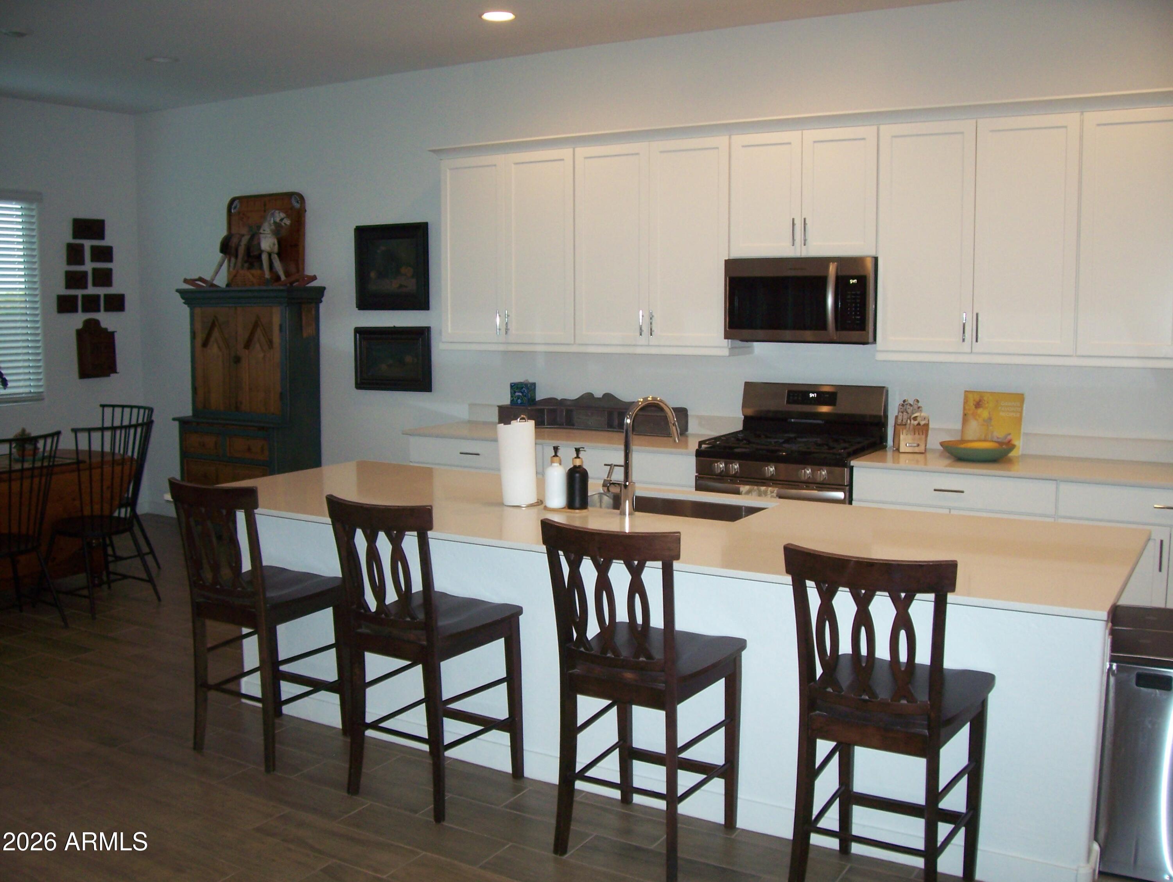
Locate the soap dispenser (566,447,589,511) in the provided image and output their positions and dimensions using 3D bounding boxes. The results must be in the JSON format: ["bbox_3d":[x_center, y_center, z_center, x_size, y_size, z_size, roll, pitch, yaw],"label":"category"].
[{"bbox_3d":[-0.029,0.123,3.941,0.076,0.216,0.073,0,7,0],"label":"soap dispenser"}]

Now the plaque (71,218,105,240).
[{"bbox_3d":[-3.562,-1.511,8.258,0.025,0.152,0.277,4,7,31],"label":"plaque"}]

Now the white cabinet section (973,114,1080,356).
[{"bbox_3d":[2.013,-0.914,5.229,0.447,1.053,0.320,4,8,30],"label":"white cabinet section"}]

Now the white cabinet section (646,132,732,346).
[{"bbox_3d":[0.598,-1.025,6.051,0.452,1.053,0.320,4,8,30],"label":"white cabinet section"}]

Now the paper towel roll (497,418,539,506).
[{"bbox_3d":[-0.237,0.074,4.093,0.125,0.296,0.125,0,7,0],"label":"paper towel roll"}]

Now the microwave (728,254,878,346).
[{"bbox_3d":[1.098,-0.698,5.706,0.760,0.419,0.440,4,7,31],"label":"microwave"}]

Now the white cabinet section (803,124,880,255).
[{"bbox_3d":[1.280,-1.201,5.627,0.379,0.600,0.320,4,8,30],"label":"white cabinet section"}]

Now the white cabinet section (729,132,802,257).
[{"bbox_3d":[0.956,-1.224,5.816,0.383,0.600,0.320,4,8,30],"label":"white cabinet section"}]

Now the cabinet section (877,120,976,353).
[{"bbox_3d":[1.636,-0.946,5.450,0.449,1.053,0.320,4,8,30],"label":"cabinet section"}]

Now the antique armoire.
[{"bbox_3d":[-2.296,-0.173,7.815,1.090,1.723,0.450,4,7,31],"label":"antique armoire"}]

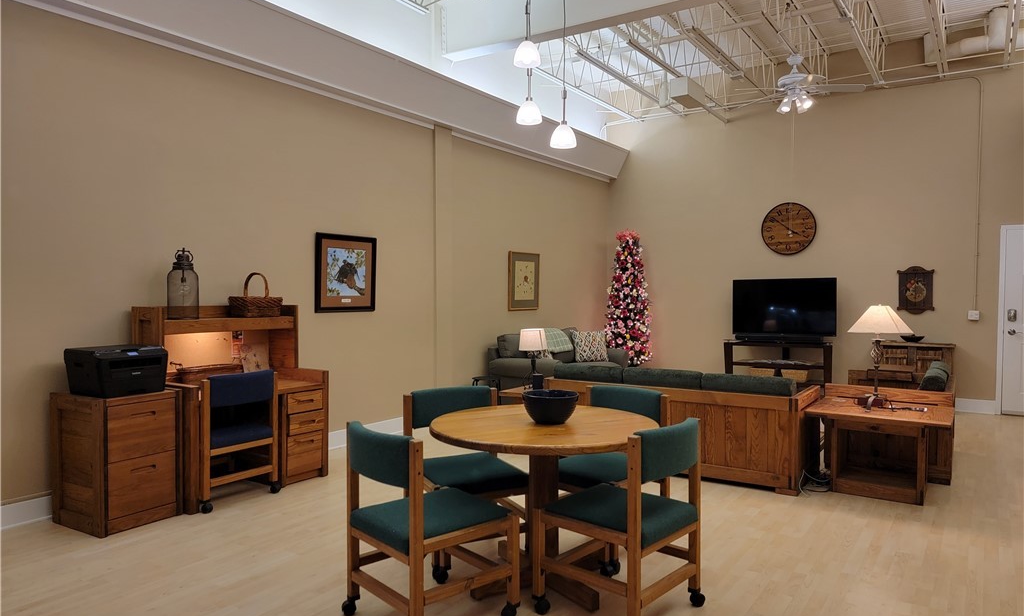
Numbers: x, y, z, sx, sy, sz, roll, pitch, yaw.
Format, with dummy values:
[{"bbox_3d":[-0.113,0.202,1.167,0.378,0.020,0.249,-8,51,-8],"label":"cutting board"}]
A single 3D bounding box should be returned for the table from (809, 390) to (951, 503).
[{"bbox_3d":[2.546,0.979,4.908,0.845,0.550,0.763,1,2,33],"label":"table"}]

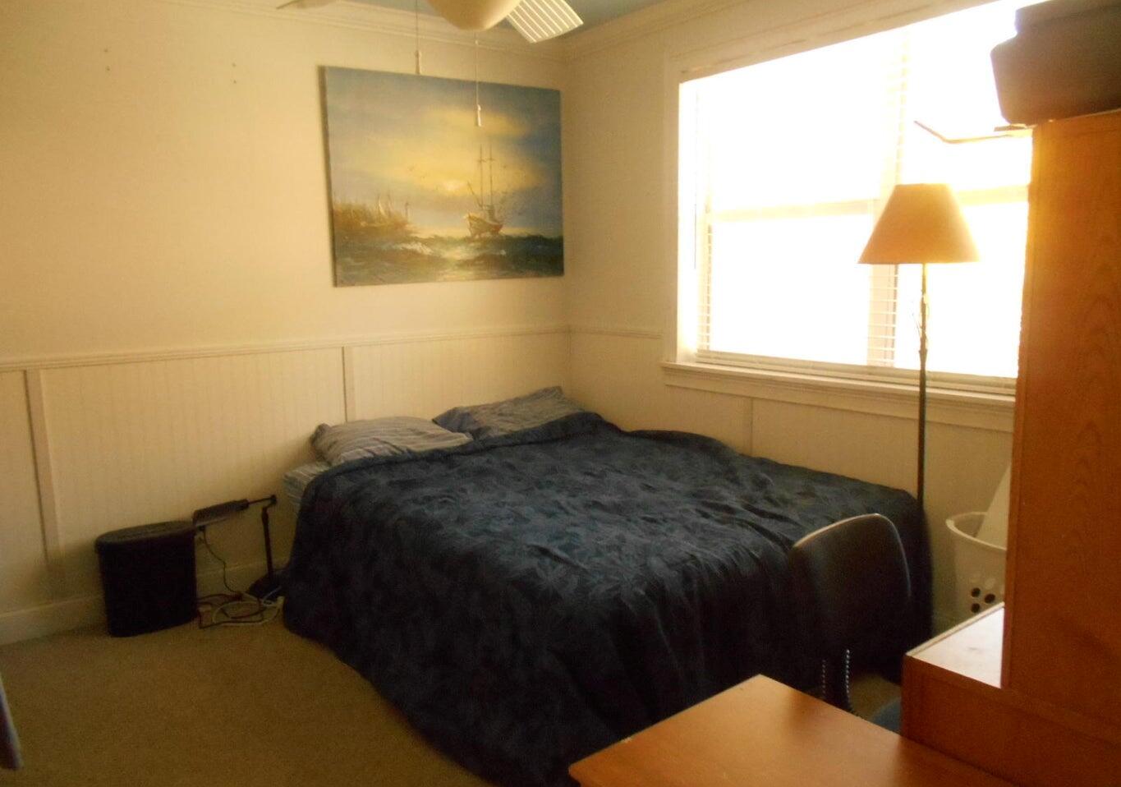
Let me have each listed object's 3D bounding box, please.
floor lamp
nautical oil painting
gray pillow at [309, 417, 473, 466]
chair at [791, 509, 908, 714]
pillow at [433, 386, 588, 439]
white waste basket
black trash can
[{"bbox_3d":[1.115,0.156,2.602,0.400,1.570,0.400,-7,10,-34],"label":"floor lamp"},{"bbox_3d":[-0.491,-0.986,3.960,1.195,0.920,0.035,-7,10,-34],"label":"nautical oil painting"},{"bbox_3d":[-0.665,0.210,3.691,0.700,0.170,0.450,-7,20,-34],"label":"gray pillow"},{"bbox_3d":[0.775,0.686,1.582,0.500,0.830,0.570,-7,10,-34],"label":"chair"},{"bbox_3d":[-0.185,0.139,4.036,0.720,0.170,0.450,-7,30,-34],"label":"pillow"},{"bbox_3d":[1.277,0.677,2.365,0.390,0.600,0.390,-7,10,-34],"label":"white waste basket"},{"bbox_3d":[-1.603,0.726,3.295,0.350,0.367,0.210,-7,10,-34],"label":"black trash can"}]

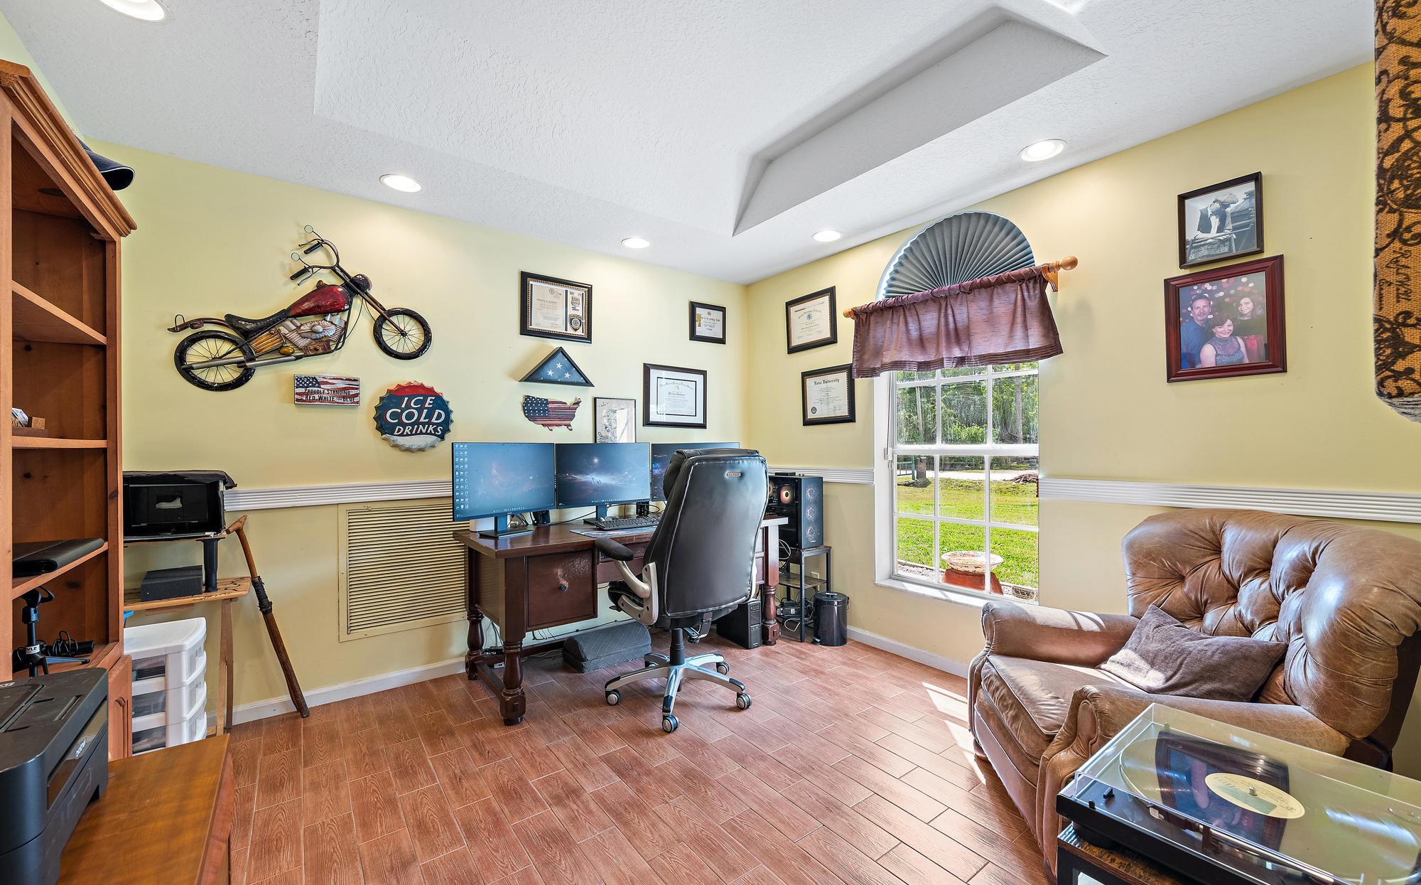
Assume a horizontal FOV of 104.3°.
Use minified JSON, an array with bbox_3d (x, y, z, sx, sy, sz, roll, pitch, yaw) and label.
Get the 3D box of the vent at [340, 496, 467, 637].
[{"bbox_3d":[-1.536,0.633,2.836,0.607,0.687,0.025,0,0,-37],"label":"vent"}]

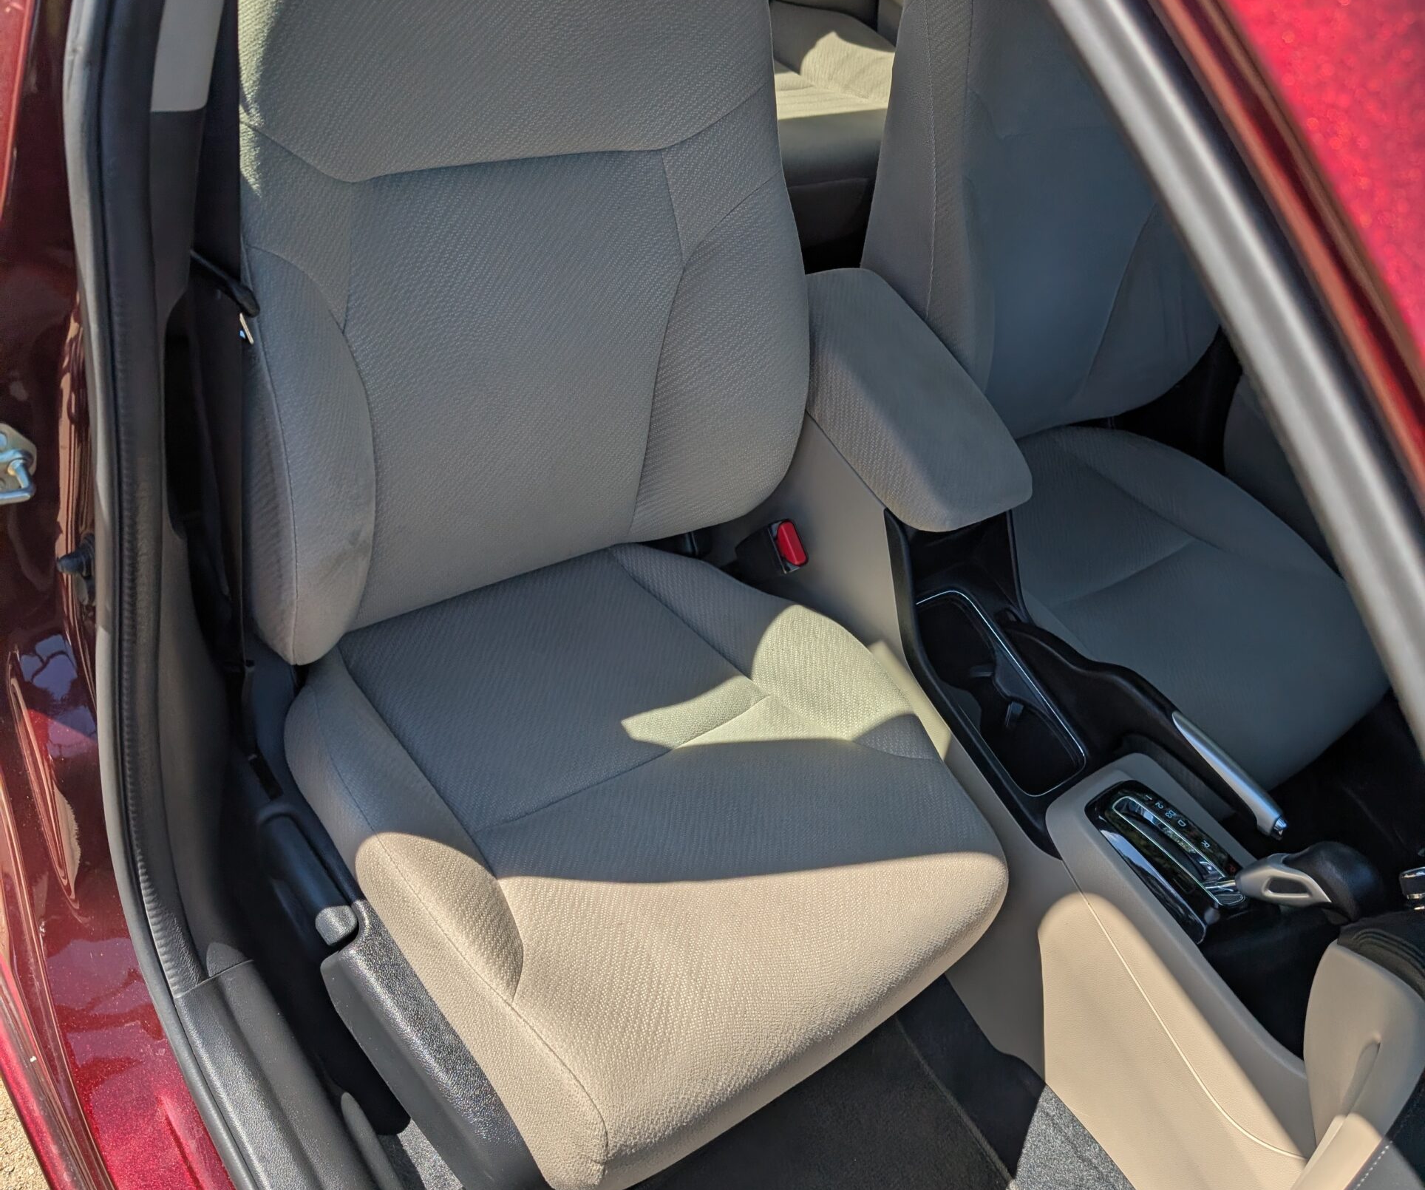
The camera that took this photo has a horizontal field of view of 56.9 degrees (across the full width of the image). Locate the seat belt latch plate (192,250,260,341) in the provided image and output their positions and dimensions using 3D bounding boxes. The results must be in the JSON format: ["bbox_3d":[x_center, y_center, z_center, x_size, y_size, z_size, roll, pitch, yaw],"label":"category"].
[{"bbox_3d":[-0.304,-0.188,0.823,0.062,0.065,0.020,42,69,14],"label":"seat belt latch plate"}]

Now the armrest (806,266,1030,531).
[{"bbox_3d":[0.186,-0.198,1.315,0.146,0.068,0.297,-21,65,-36],"label":"armrest"}]

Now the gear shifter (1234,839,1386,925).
[{"bbox_3d":[0.505,0.241,1.106,0.052,0.115,0.066,-21,82,-36],"label":"gear shifter"}]

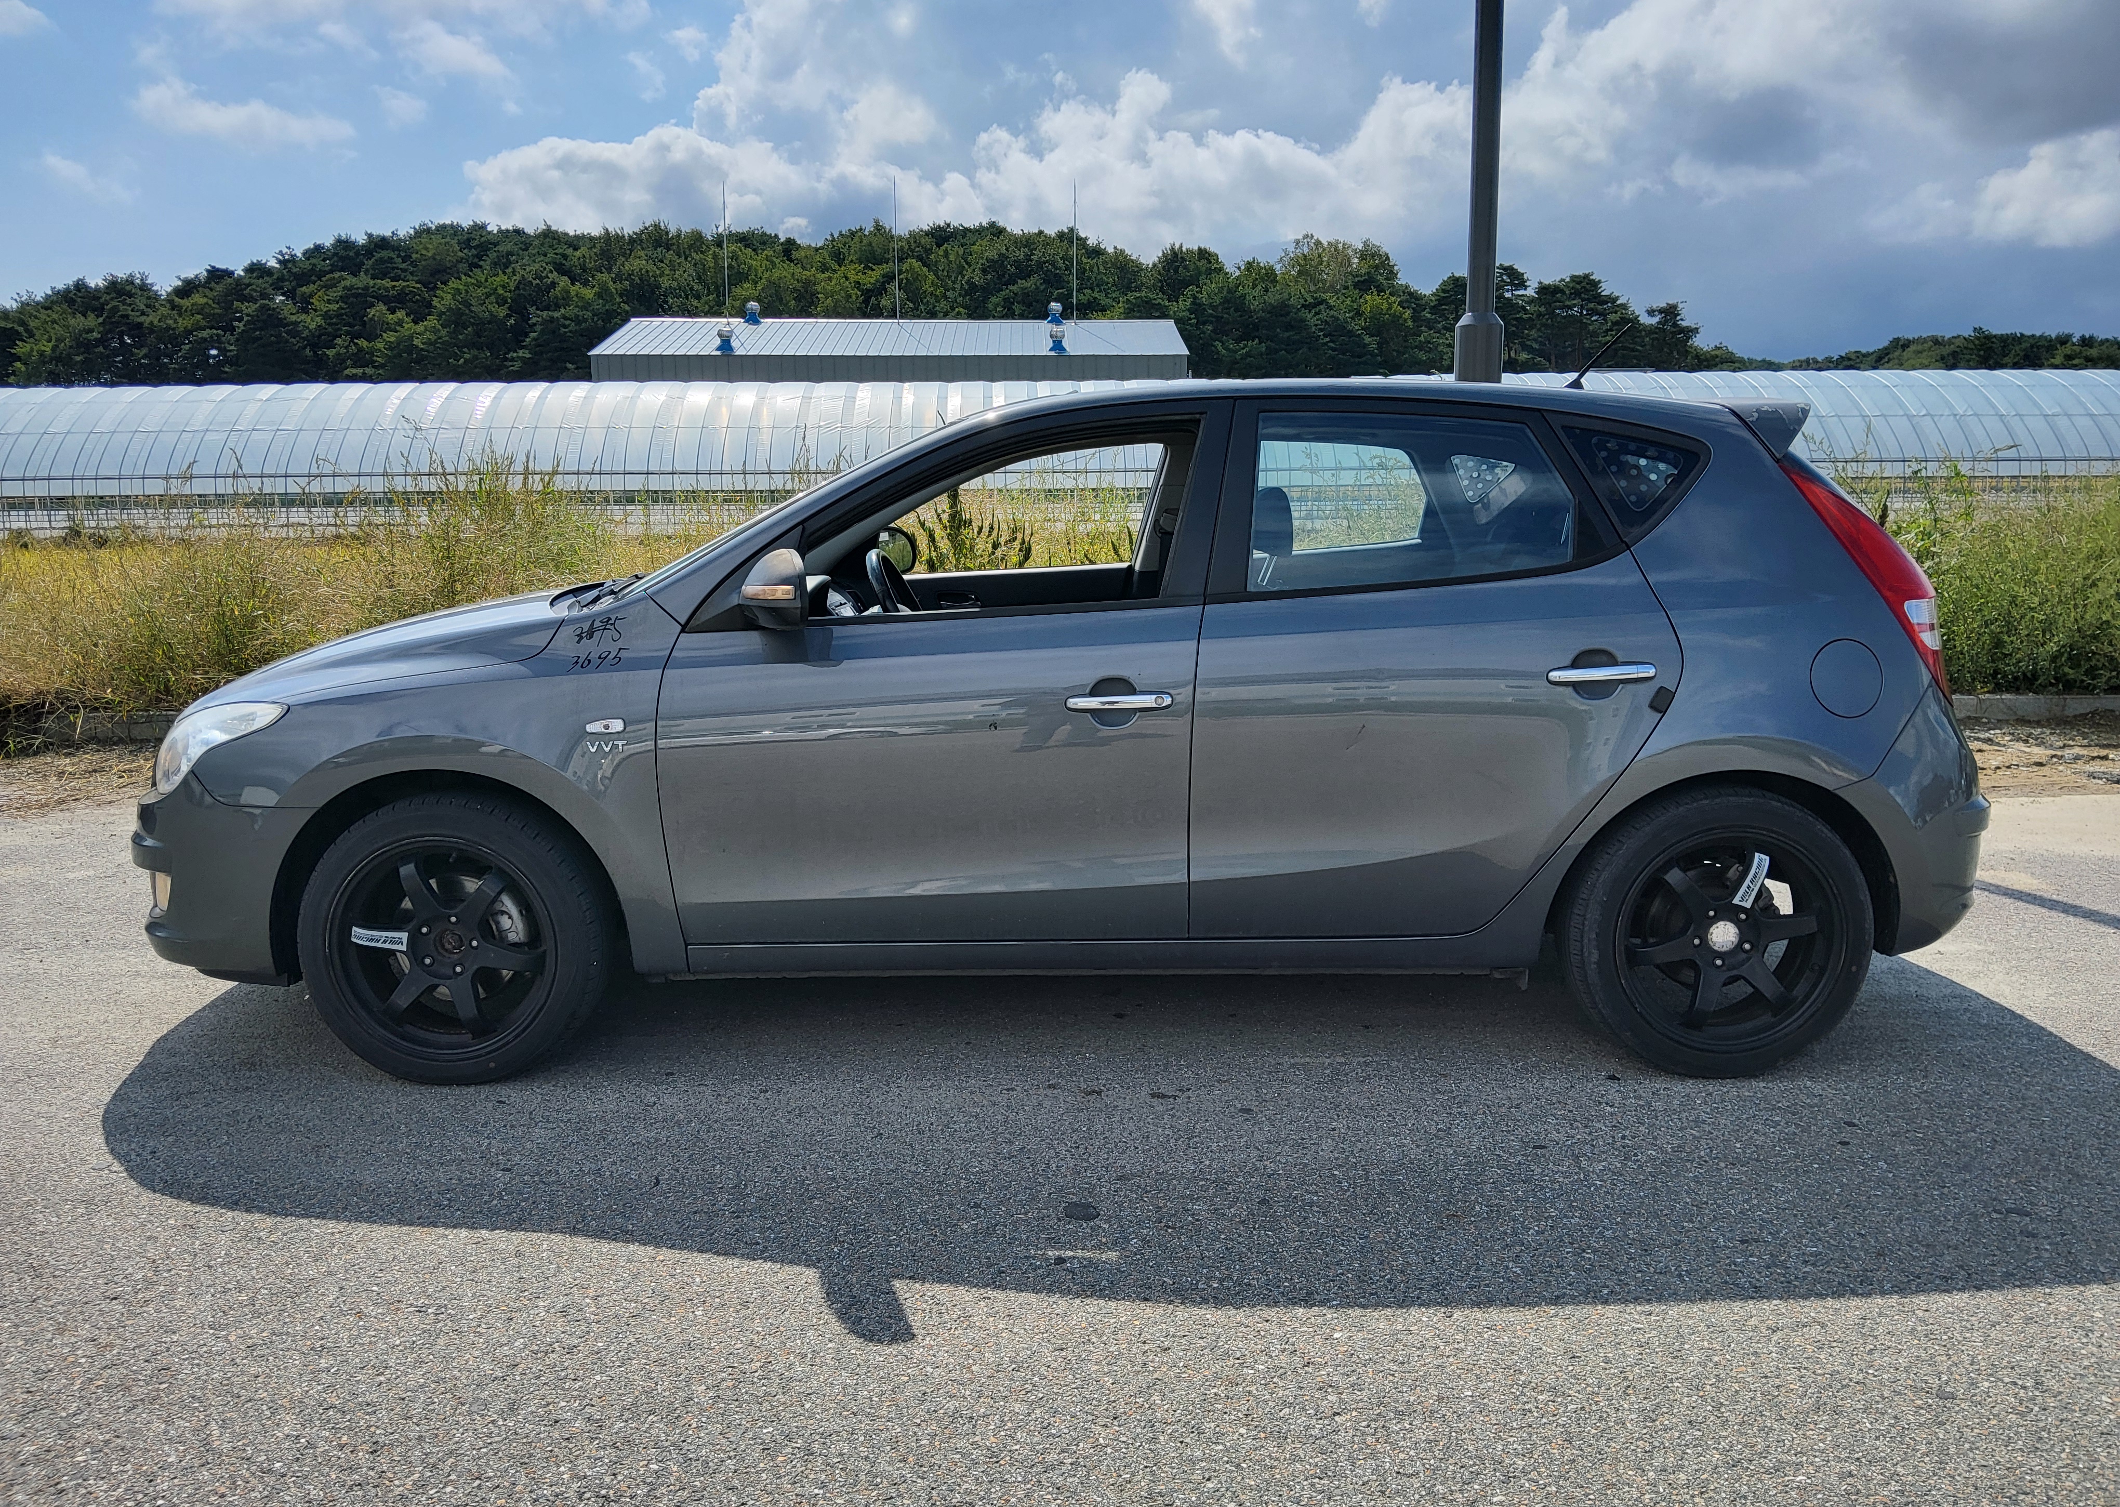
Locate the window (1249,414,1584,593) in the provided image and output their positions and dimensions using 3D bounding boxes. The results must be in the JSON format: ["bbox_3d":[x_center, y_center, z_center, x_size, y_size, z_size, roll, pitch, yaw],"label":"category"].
[{"bbox_3d":[0.726,-0.520,3.280,0.690,0.415,0.050,-1,-16,-1],"label":"window"}]

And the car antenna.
[{"bbox_3d":[1.323,-0.974,3.905,0.165,0.172,0.030,0,10,1],"label":"car antenna"}]

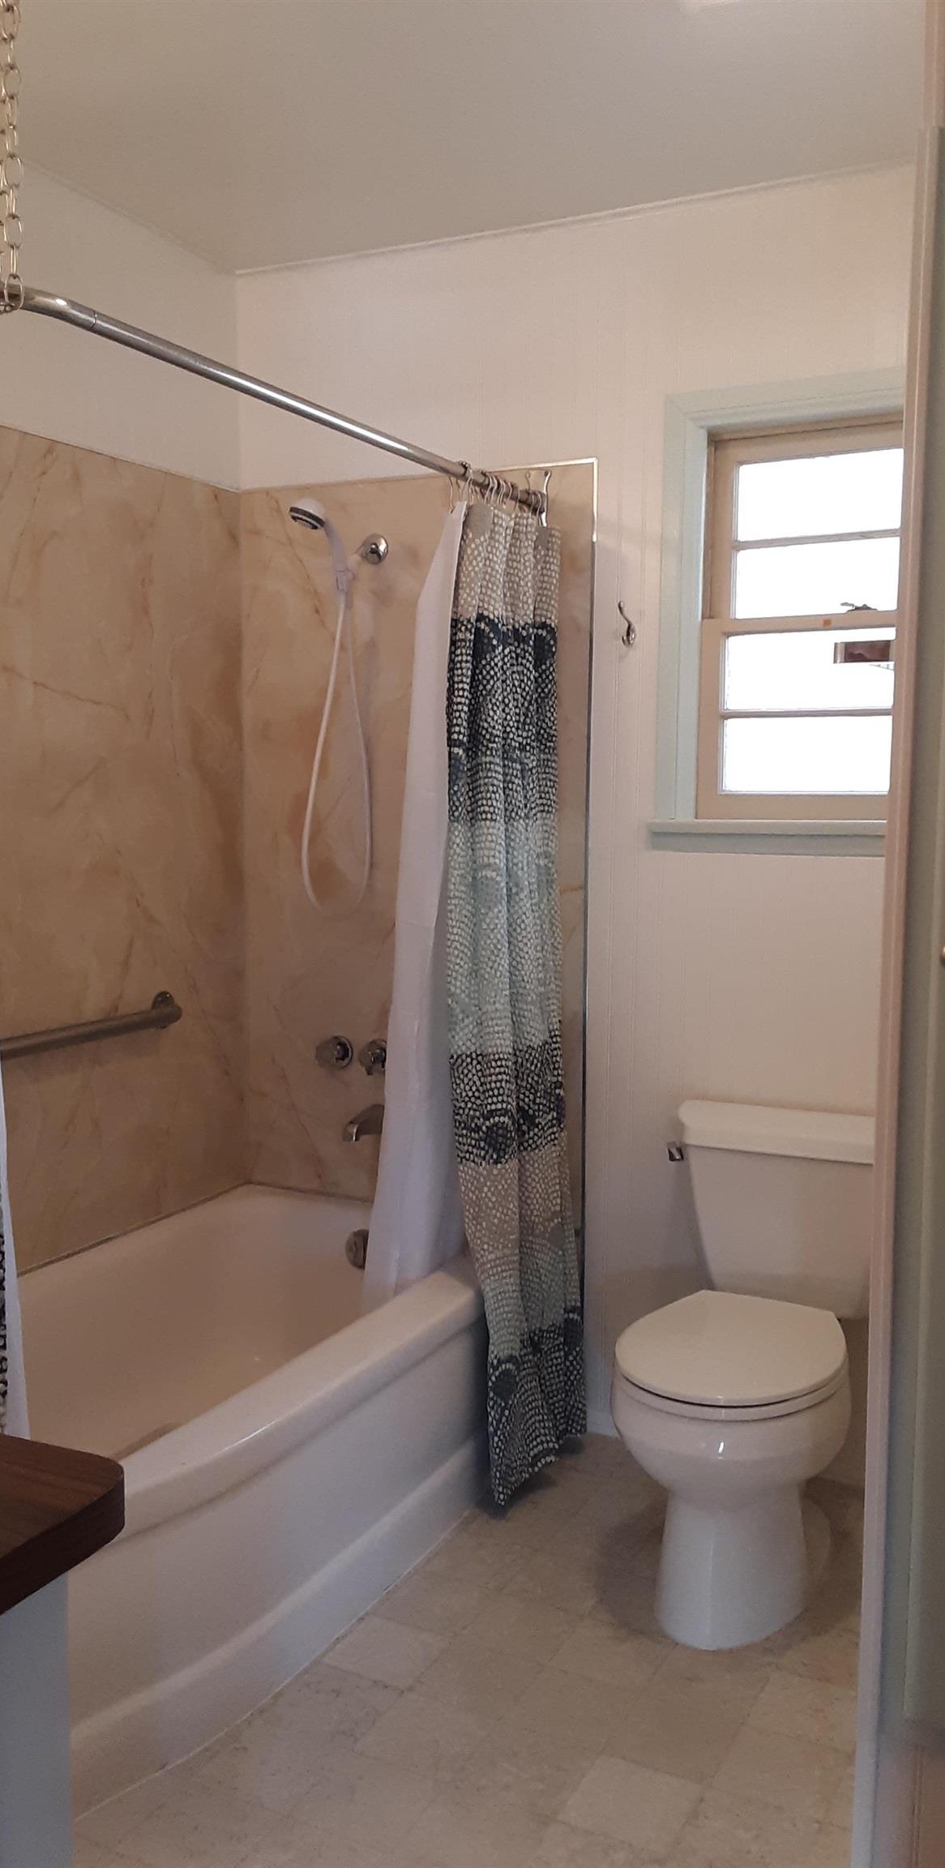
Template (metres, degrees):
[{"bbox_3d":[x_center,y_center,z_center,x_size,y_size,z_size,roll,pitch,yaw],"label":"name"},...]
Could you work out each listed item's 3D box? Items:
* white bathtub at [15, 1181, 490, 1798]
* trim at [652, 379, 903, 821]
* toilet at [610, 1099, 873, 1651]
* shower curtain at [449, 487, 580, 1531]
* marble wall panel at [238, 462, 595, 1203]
[{"bbox_3d":[-0.498,0.875,2.647,0.790,0.425,1.524,3,7,26],"label":"white bathtub"},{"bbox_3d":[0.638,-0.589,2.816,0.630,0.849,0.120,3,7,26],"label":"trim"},{"bbox_3d":[0.499,0.727,2.585,0.440,0.745,0.700,3,7,26],"label":"toilet"},{"bbox_3d":[0.083,0.131,2.871,0.200,1.825,0.420,3,7,26],"label":"shower curtain"},{"bbox_3d":[-0.141,-0.173,3.209,0.834,1.558,0.020,3,7,26],"label":"marble wall panel"}]

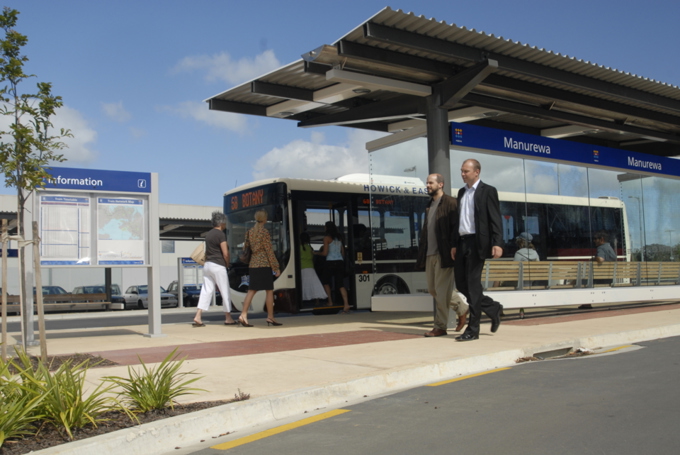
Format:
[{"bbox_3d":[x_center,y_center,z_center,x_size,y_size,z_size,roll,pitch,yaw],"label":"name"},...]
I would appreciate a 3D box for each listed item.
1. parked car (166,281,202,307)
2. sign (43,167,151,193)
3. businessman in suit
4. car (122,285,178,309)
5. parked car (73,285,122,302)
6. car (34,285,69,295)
[{"bbox_3d":[-8.550,3.891,39.008,1.740,1.670,4.300,2,-6,-35],"label":"parked car"},{"bbox_3d":[-3.066,-0.591,8.531,1.343,0.250,0.120,1,-6,-30],"label":"sign"},{"bbox_3d":[1.394,0.220,6.824,0.600,1.790,0.520,2,-7,-38],"label":"businessman in suit"},{"bbox_3d":[-10.615,3.957,37.646,1.710,1.410,4.450,2,-6,-35],"label":"car"},{"bbox_3d":[-12.830,3.850,36.106,1.710,1.410,4.450,2,-6,-35],"label":"parked car"},{"bbox_3d":[-14.757,3.741,34.800,1.720,1.420,4.500,2,-6,-35],"label":"car"}]

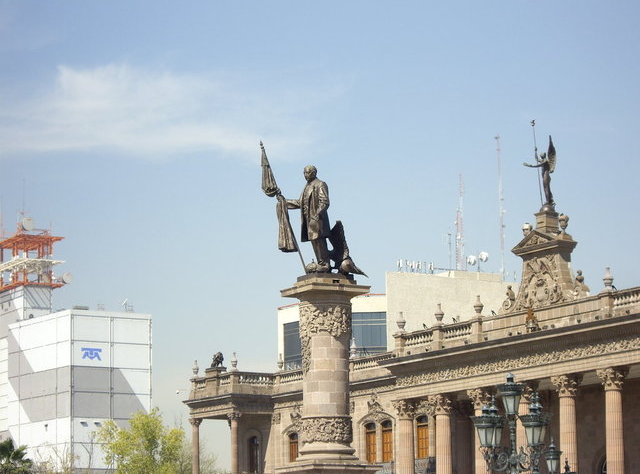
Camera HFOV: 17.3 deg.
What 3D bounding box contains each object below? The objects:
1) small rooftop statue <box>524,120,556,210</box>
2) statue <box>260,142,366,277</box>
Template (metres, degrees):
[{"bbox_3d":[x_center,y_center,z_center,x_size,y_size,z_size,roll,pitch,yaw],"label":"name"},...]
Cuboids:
[{"bbox_3d":[11.508,-3.758,110.000,1.700,4.650,1.150,4,-10,-26],"label":"small rooftop statue"},{"bbox_3d":[-0.111,-0.666,52.000,2.250,3.380,1.250,4,-11,-29],"label":"statue"}]

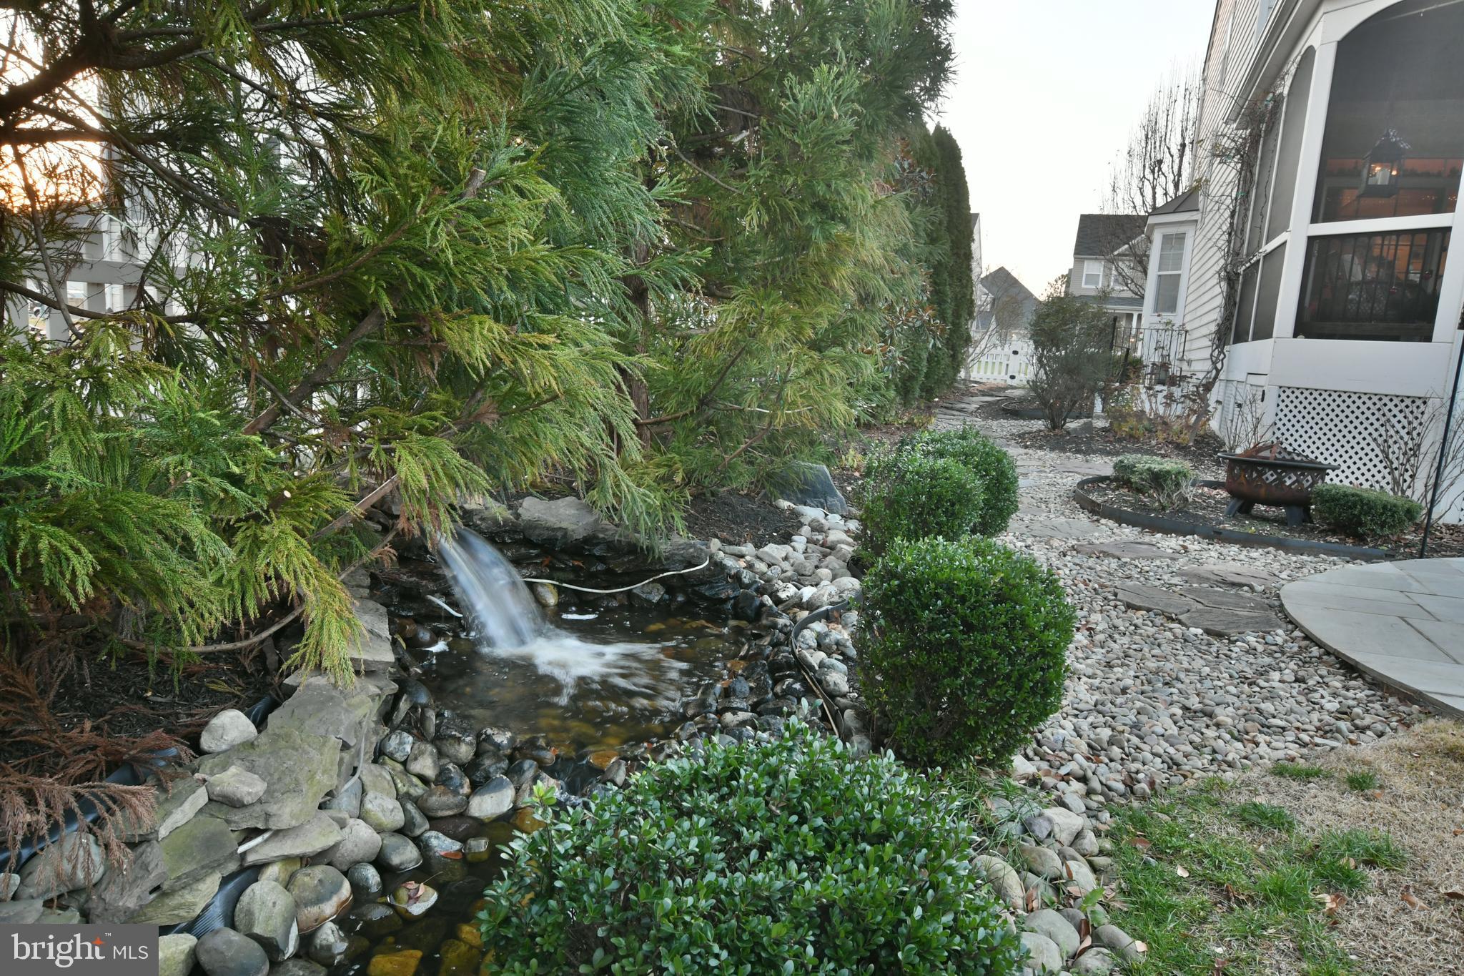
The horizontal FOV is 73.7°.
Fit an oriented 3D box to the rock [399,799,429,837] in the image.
[{"bbox_3d":[-0.858,0.890,2.632,0.081,0.077,0.109,-1,10,-30],"label":"rock"}]

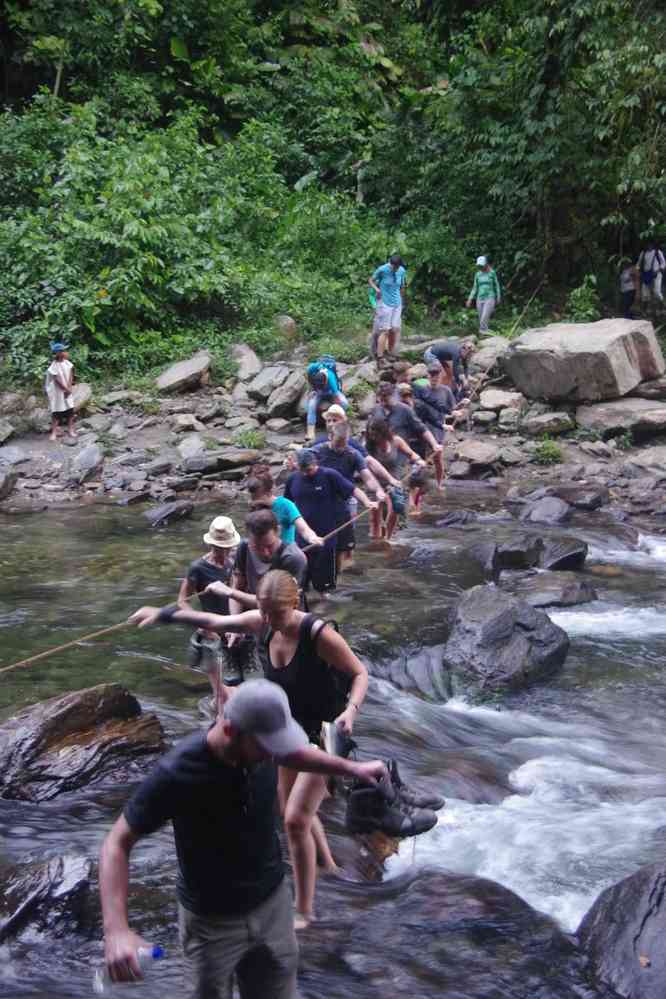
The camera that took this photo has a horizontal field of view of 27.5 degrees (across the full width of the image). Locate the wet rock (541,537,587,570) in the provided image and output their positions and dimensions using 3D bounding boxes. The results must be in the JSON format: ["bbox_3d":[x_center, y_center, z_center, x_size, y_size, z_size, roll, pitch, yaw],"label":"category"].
[{"bbox_3d":[2.503,0.584,14.700,0.530,0.360,0.480,0,10,0],"label":"wet rock"}]

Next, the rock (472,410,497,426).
[{"bbox_3d":[2.273,-1.215,20.400,0.370,0.230,0.300,0,10,0],"label":"rock"}]

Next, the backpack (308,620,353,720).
[{"bbox_3d":[-0.053,0.777,6.250,0.290,0.440,0.180,5,12,26],"label":"backpack"}]

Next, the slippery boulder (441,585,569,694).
[{"bbox_3d":[1.362,1.120,10.800,0.950,0.680,0.800,0,11,0],"label":"slippery boulder"}]

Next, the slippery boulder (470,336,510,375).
[{"bbox_3d":[2.440,-2.245,21.200,0.660,0.500,0.550,0,10,0],"label":"slippery boulder"}]

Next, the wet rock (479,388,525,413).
[{"bbox_3d":[2.442,-1.435,19.700,0.660,0.270,0.480,0,10,0],"label":"wet rock"}]

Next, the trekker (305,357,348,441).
[{"bbox_3d":[-0.088,-1.374,18.500,0.600,1.150,0.750,3,8,18],"label":"trekker"}]

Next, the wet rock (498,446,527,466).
[{"bbox_3d":[2.416,-0.579,18.300,0.380,0.210,0.320,0,10,0],"label":"wet rock"}]

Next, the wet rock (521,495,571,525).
[{"bbox_3d":[2.595,0.122,16.600,0.590,0.280,0.480,0,11,0],"label":"wet rock"}]

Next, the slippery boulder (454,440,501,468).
[{"bbox_3d":[1.934,-0.602,18.200,0.610,0.300,0.480,0,10,0],"label":"slippery boulder"}]

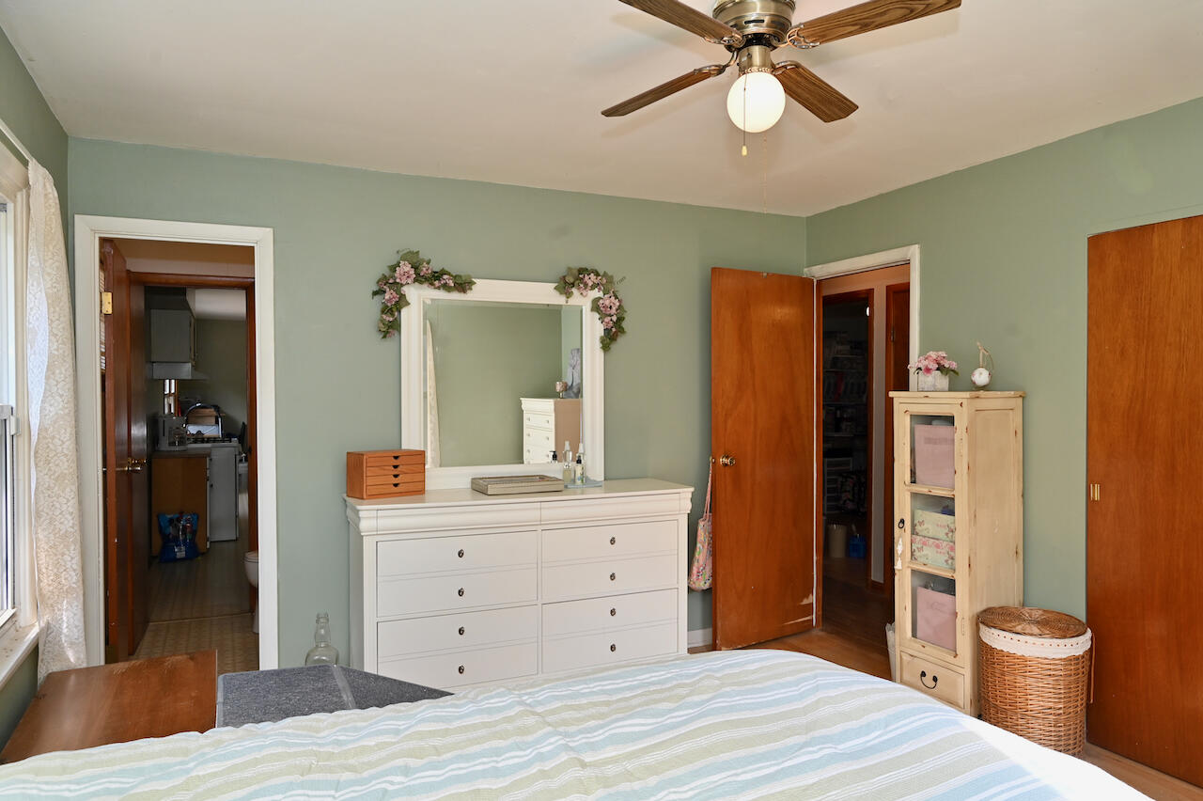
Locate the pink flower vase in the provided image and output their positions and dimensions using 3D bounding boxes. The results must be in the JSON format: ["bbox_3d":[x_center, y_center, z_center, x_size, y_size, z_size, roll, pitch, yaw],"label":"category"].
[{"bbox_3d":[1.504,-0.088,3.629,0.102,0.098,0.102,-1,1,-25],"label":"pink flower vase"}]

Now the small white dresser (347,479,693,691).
[{"bbox_3d":[-0.356,0.894,3.720,1.545,0.951,0.455,-1,1,-24],"label":"small white dresser"}]

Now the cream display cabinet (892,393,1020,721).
[{"bbox_3d":[1.562,0.660,3.545,0.333,1.405,0.437,-1,1,-25],"label":"cream display cabinet"}]

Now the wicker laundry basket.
[{"bbox_3d":[1.681,1.114,3.139,0.405,0.507,0.405,-1,1,-25],"label":"wicker laundry basket"}]

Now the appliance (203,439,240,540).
[{"bbox_3d":[-3.861,0.869,7.764,0.670,0.936,0.720,-1,1,-25],"label":"appliance"}]

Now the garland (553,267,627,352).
[{"bbox_3d":[-0.054,-0.458,4.059,0.390,0.405,0.120,-1,1,-25],"label":"garland"}]

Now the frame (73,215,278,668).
[{"bbox_3d":[-1.781,0.317,3.400,0.733,2.124,0.130,-1,1,-25],"label":"frame"}]

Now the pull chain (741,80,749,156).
[{"bbox_3d":[0.366,-0.724,2.045,0.014,0.205,0.014,-1,1,-25],"label":"pull chain"}]

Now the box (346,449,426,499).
[{"bbox_3d":[-0.953,0.325,3.565,0.278,0.195,0.170,-1,1,-37],"label":"box"}]

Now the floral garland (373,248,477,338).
[{"bbox_3d":[-0.817,-0.485,3.706,0.460,0.410,0.120,-1,1,-25],"label":"floral garland"}]

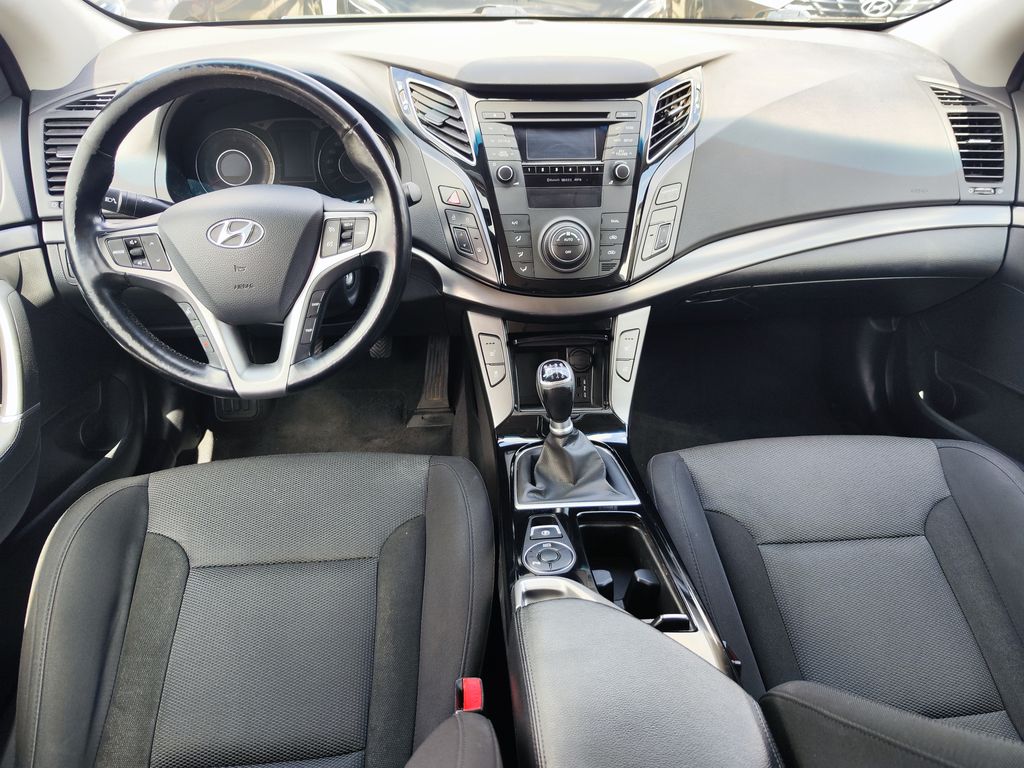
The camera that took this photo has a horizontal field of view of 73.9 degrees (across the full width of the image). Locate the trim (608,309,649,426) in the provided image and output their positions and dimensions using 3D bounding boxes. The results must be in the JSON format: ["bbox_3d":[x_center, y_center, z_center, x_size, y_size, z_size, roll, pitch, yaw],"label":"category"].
[{"bbox_3d":[0.162,-0.024,0.942,0.062,0.162,0.023,-2,7,-4],"label":"trim"}]

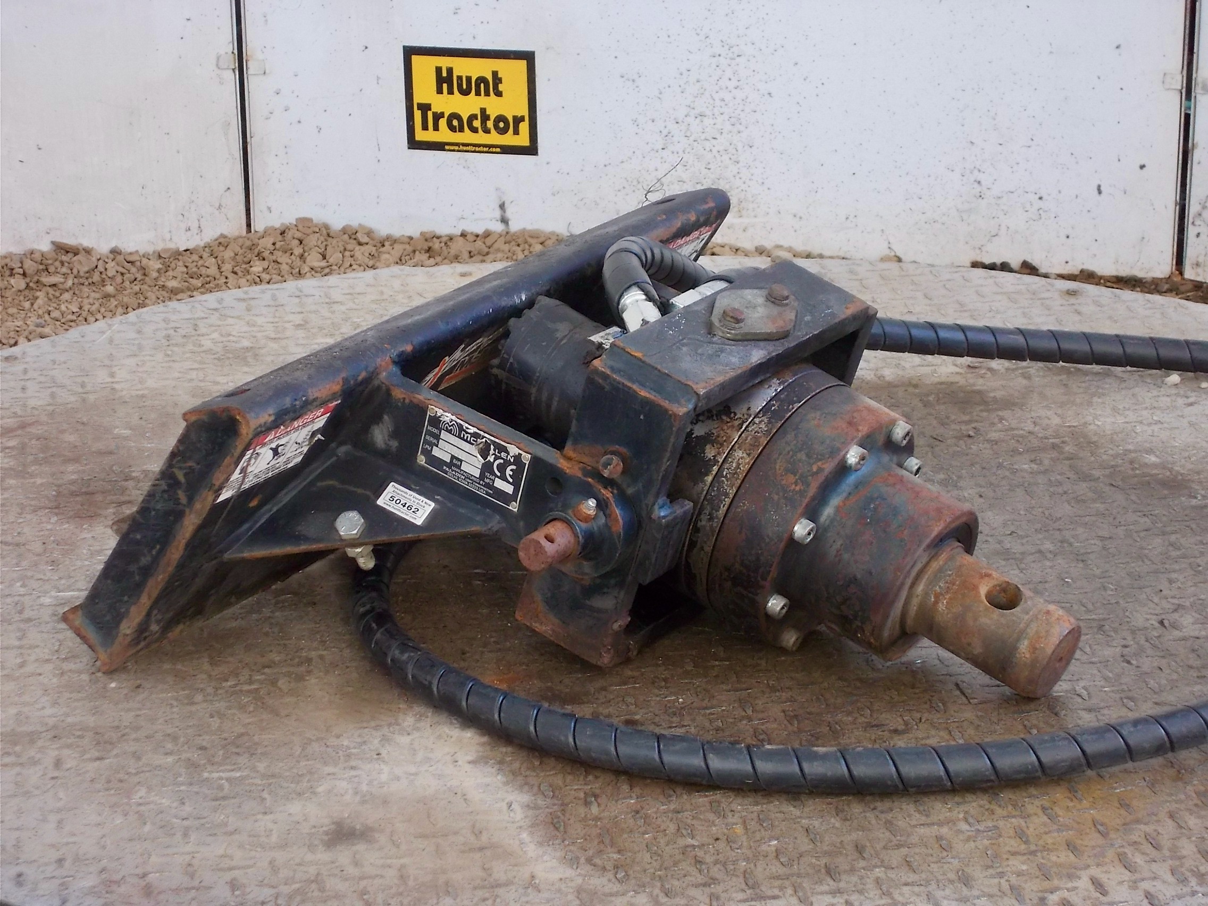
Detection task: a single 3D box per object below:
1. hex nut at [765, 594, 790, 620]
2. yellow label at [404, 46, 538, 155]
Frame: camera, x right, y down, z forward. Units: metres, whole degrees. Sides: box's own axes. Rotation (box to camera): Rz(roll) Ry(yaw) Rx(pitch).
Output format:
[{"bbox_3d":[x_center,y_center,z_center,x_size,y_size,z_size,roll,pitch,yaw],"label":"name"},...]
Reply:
[{"bbox_3d":[0.122,0.108,2.438,0.010,0.015,0.015,31,31,22],"label":"hex nut"},{"bbox_3d":[-0.130,-0.345,3.380,0.131,0.104,0.001,2,19,7],"label":"yellow label"}]

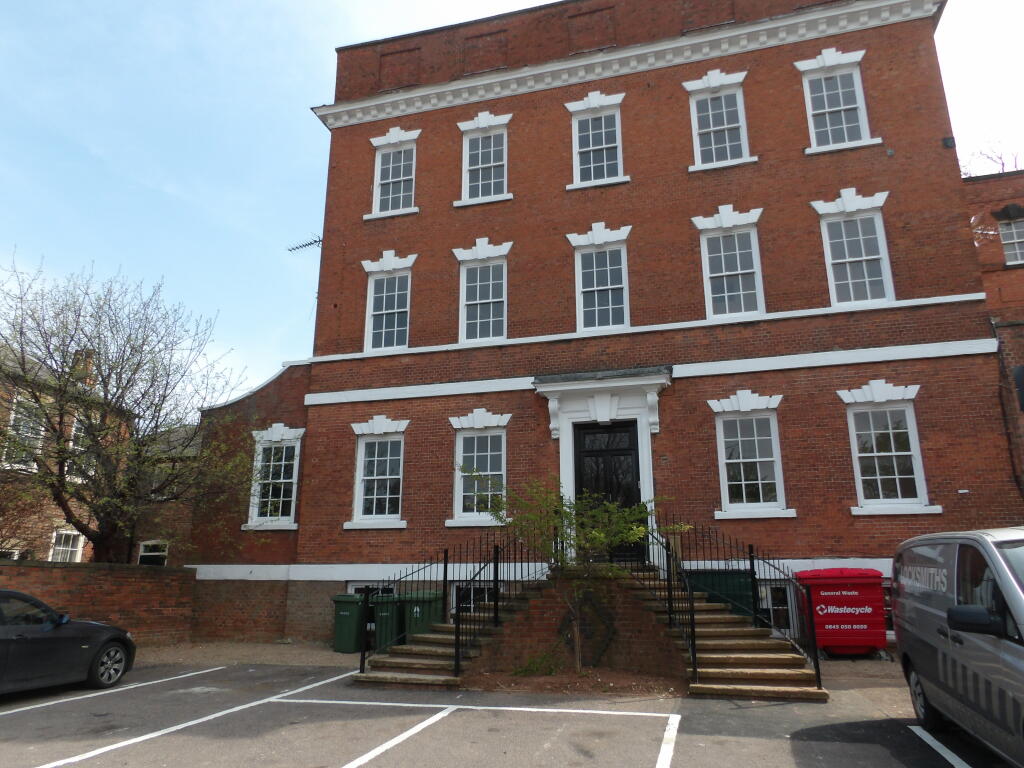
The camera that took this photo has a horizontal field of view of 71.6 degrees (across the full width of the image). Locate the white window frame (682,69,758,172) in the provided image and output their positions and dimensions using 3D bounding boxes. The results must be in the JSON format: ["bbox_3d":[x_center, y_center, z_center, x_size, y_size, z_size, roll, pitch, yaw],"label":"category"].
[{"bbox_3d":[4.918,-6.343,16.898,1.557,2.649,0.200,-4,-16,15],"label":"white window frame"}]

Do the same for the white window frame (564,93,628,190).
[{"bbox_3d":[1.984,-5.774,16.682,1.482,2.530,0.200,-4,-16,15],"label":"white window frame"}]

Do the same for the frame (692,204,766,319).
[{"bbox_3d":[4.642,-2.618,15.032,1.494,2.587,0.200,-4,-16,15],"label":"frame"}]

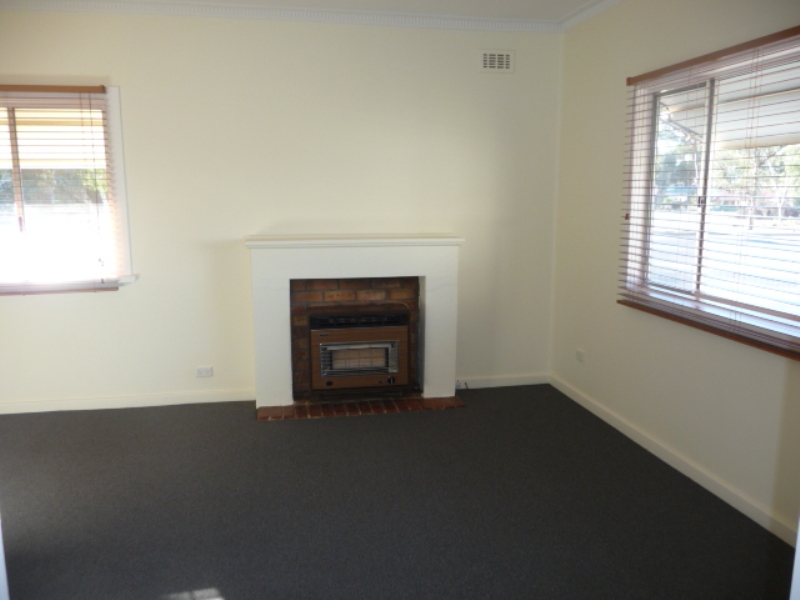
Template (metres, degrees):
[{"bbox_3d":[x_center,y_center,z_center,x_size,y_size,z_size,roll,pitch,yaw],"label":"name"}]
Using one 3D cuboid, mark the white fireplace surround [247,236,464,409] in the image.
[{"bbox_3d":[-0.312,0.146,4.724,1.540,1.207,0.252,-2,10,-11],"label":"white fireplace surround"}]

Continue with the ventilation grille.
[{"bbox_3d":[0.714,-1.745,4.741,0.263,0.157,0.015,-2,10,-11],"label":"ventilation grille"}]

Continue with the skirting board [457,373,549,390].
[{"bbox_3d":[0.798,0.643,5.153,0.838,0.085,0.018,-2,10,-11],"label":"skirting board"}]

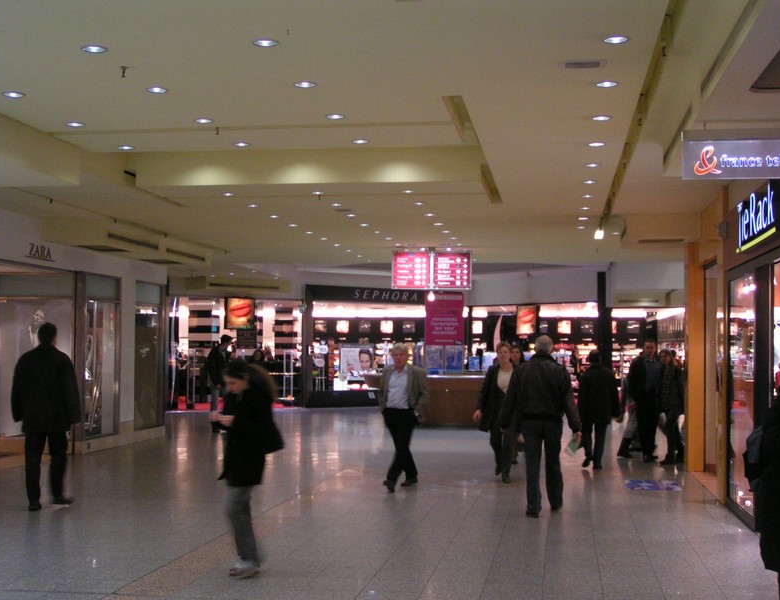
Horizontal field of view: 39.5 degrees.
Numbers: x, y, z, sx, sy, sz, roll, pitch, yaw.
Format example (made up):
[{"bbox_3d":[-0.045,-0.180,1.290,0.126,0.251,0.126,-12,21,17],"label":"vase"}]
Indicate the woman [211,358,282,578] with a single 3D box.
[{"bbox_3d":[-1.050,1.225,8.016,0.460,1.570,0.440,1,-3,-17],"label":"woman"}]

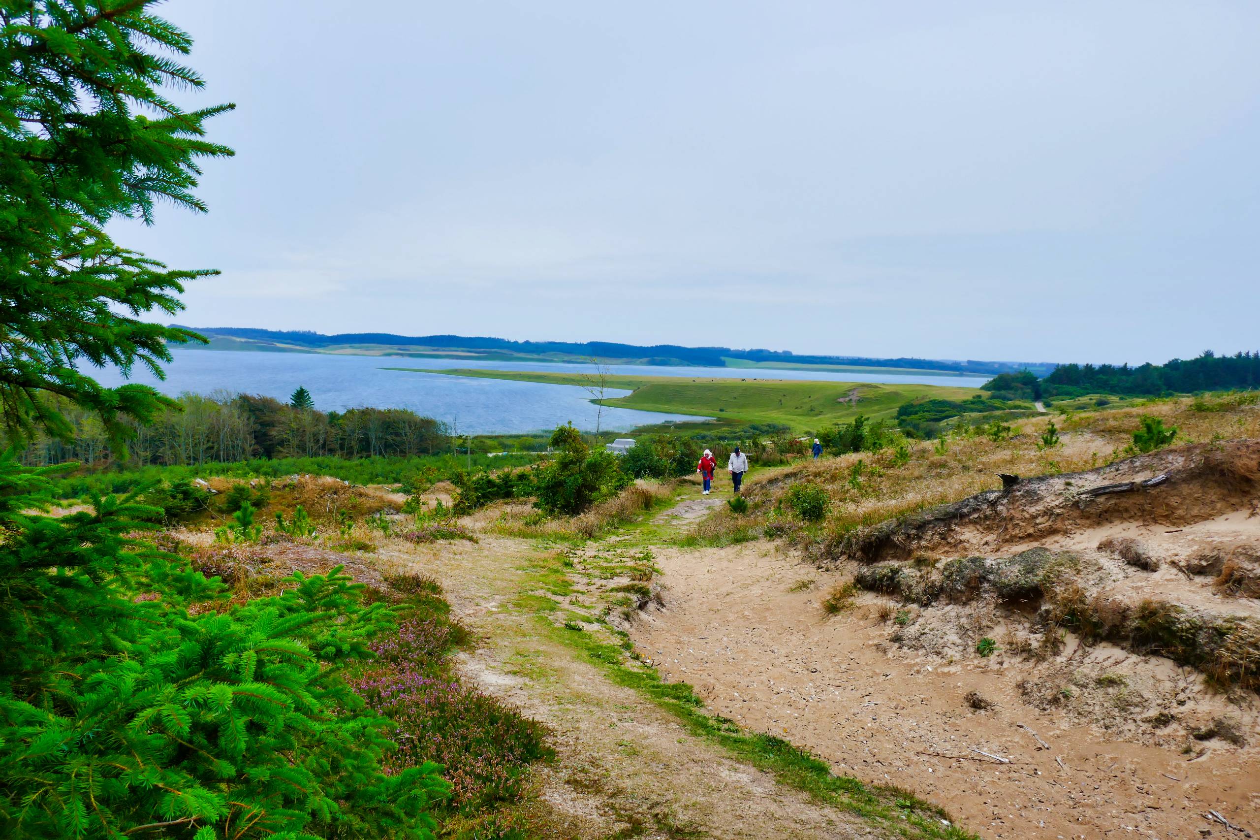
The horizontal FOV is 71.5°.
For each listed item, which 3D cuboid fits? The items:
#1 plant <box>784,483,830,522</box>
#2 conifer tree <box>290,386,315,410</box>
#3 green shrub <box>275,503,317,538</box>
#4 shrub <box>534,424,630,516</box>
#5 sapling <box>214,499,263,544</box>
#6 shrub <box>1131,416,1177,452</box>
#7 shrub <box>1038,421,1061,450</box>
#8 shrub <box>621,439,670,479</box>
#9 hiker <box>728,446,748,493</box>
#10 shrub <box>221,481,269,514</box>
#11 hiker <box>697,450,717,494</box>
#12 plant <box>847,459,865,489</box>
[{"bbox_3d":[3.848,1.796,19.000,0.985,0.843,0.906,2,5,0],"label":"plant"},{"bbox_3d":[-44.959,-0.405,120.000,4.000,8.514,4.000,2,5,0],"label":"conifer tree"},{"bbox_3d":[-4.966,1.500,13.000,0.631,0.504,0.580,2,5,0],"label":"green shrub"},{"bbox_3d":[-1.255,1.307,23.000,2.485,2.371,2.286,2,5,0],"label":"shrub"},{"bbox_3d":[-5.546,1.437,12.400,0.656,0.605,0.604,2,5,0],"label":"sapling"},{"bbox_3d":[8.103,0.228,13.500,0.685,0.569,0.630,2,5,0],"label":"shrub"},{"bbox_3d":[8.627,0.304,18.000,0.456,0.599,0.420,2,5,0],"label":"shrub"},{"bbox_3d":[0.628,1.621,36.000,1.985,1.756,1.826,2,5,0],"label":"shrub"},{"bbox_3d":[4.121,1.893,33.300,0.720,1.750,0.450,3,5,7],"label":"hiker"},{"bbox_3d":[-7.030,1.414,16.000,0.882,0.585,0.812,2,5,0],"label":"shrub"},{"bbox_3d":[2.826,1.909,32.000,0.680,1.640,0.450,3,5,7],"label":"hiker"},{"bbox_3d":[6.197,1.486,24.000,0.476,0.798,0.438,2,5,0],"label":"plant"}]

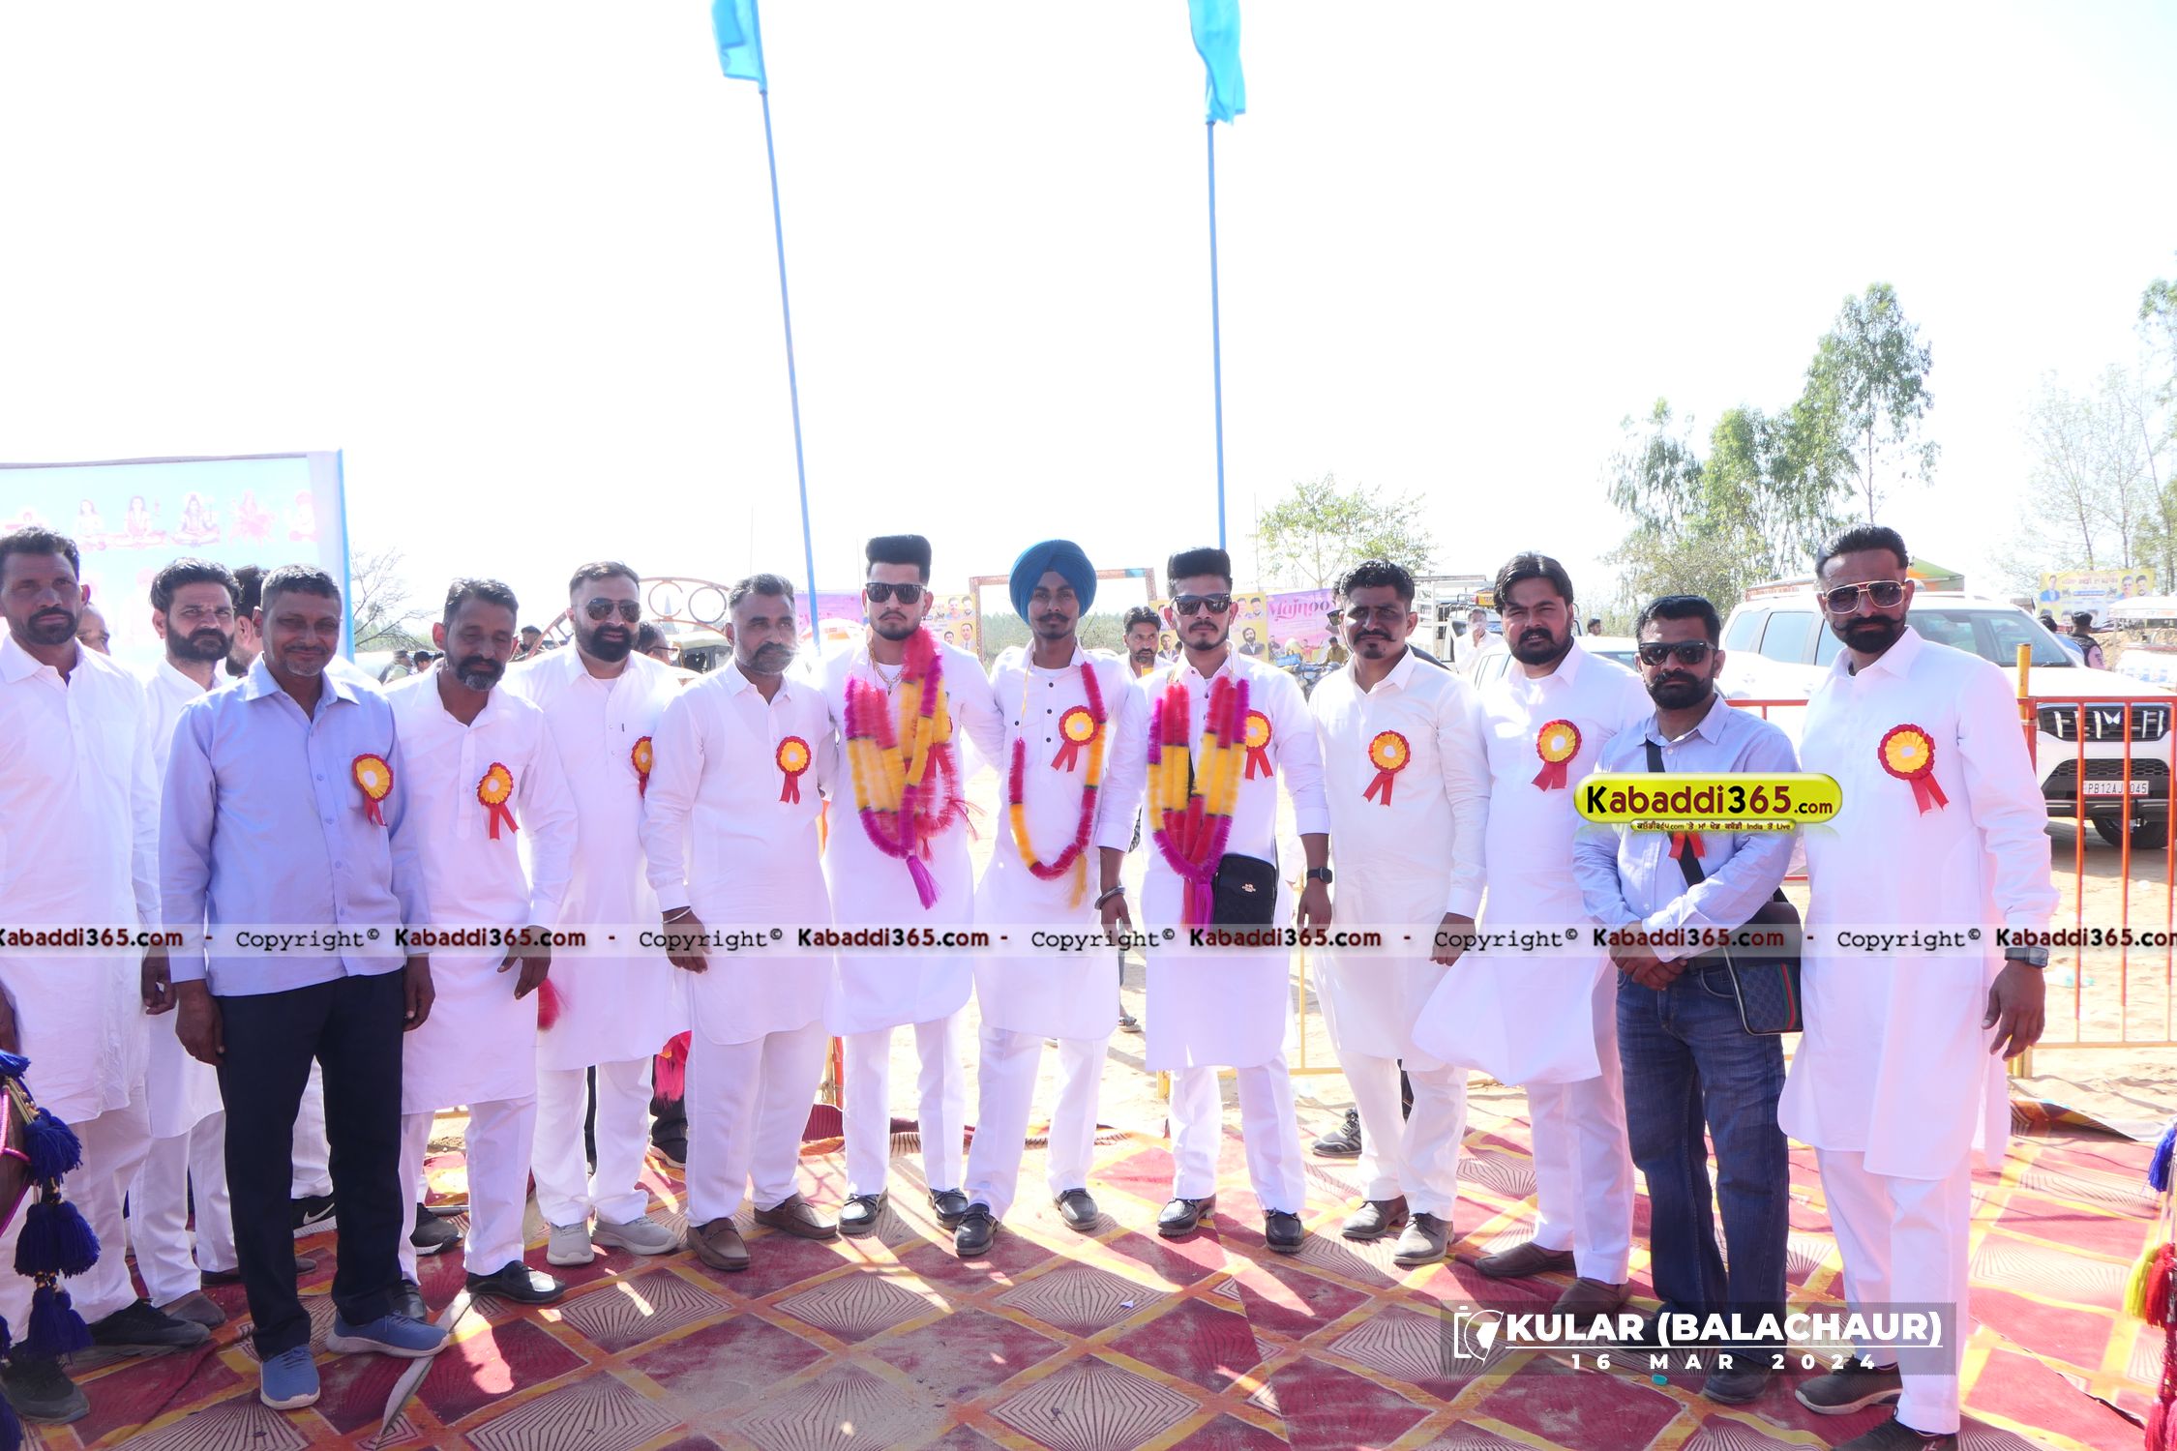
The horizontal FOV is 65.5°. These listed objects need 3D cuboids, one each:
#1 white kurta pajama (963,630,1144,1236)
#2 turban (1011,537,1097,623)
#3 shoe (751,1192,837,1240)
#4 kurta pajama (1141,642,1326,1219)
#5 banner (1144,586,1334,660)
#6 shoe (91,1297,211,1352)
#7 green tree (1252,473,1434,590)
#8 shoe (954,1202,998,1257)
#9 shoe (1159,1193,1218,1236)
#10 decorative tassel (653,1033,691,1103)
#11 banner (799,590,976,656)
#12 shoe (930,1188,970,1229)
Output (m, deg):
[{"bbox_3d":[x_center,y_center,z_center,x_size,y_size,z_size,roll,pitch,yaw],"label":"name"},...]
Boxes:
[{"bbox_3d":[-0.098,0.558,4.520,0.520,1.490,0.330,-1,3,0],"label":"white kurta pajama"},{"bbox_3d":[-0.095,-0.400,4.629,0.232,0.222,0.265,-1,3,1],"label":"turban"},{"bbox_3d":[-0.786,1.290,4.526,0.270,0.100,0.100,1,4,29],"label":"shoe"},{"bbox_3d":[0.371,0.553,4.480,0.540,1.480,0.330,0,3,12],"label":"kurta pajama"},{"bbox_3d":[2.973,-1.849,32.000,3.800,1.600,0.050,0,4,15],"label":"banner"},{"bbox_3d":[-2.186,1.365,3.912,0.290,0.110,0.105,0,3,14],"label":"shoe"},{"bbox_3d":[4.732,-2.348,31.113,3.332,4.533,3.332,-1,3,0],"label":"green tree"},{"bbox_3d":[-0.281,1.277,4.391,0.105,0.105,0.285,0,4,14],"label":"shoe"},{"bbox_3d":[0.266,1.260,4.499,0.105,0.105,0.285,1,4,28],"label":"shoe"},{"bbox_3d":[-1.216,0.995,4.950,0.120,0.230,0.100,-1,3,0],"label":"decorative tassel"},{"bbox_3d":[-2.833,-1.326,24.000,2.507,1.150,0.060,-1,3,-2],"label":"banner"},{"bbox_3d":[-0.389,1.294,4.672,0.108,0.105,0.290,-2,3,-11],"label":"shoe"}]

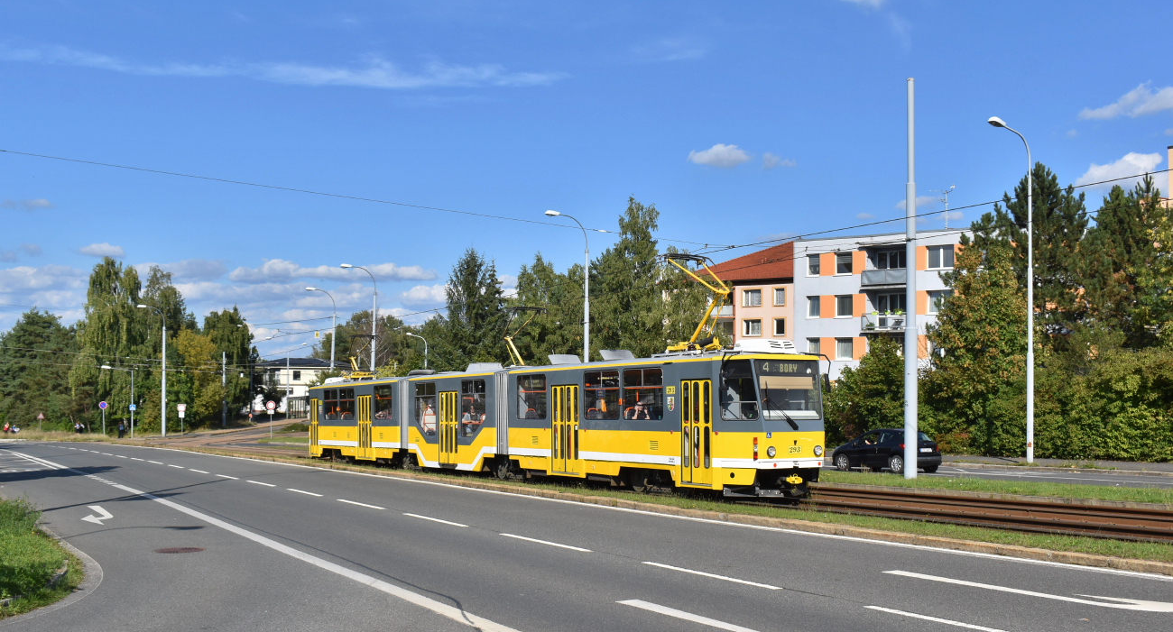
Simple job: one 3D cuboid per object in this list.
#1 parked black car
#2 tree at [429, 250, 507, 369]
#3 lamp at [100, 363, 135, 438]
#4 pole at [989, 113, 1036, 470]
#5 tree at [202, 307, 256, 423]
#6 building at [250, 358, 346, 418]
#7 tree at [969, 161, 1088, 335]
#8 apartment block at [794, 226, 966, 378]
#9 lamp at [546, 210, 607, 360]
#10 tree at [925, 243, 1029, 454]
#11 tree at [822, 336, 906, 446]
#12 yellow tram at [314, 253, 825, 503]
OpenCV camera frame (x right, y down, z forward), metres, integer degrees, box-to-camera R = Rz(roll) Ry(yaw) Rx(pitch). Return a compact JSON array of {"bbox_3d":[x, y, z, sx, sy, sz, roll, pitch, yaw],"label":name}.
[{"bbox_3d":[9.868,4.455,39.700,1.740,1.470,4.030,2,-5,-29],"label":"parked black car"},{"bbox_3d":[-10.451,2.391,107.000,7.200,16.708,7.000,0,-3,0],"label":"tree"},{"bbox_3d":[-41.054,7.527,105.469,2.670,6.383,0.400,1,-3,-25],"label":"lamp"},{"bbox_3d":[15.132,-0.878,43.005,2.270,12.359,0.400,2,-4,-29],"label":"pole"},{"bbox_3d":[-40.909,5.610,138.000,6.200,13.402,6.200,0,-3,0],"label":"tree"},{"bbox_3d":[-38.817,9.472,165.000,13.000,7.484,10.000,1,-3,-14],"label":"building"},{"bbox_3d":[22.005,-0.387,60.000,6.000,14.477,6.000,0,-3,0],"label":"tree"},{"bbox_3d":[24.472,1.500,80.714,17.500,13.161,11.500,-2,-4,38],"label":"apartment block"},{"bbox_3d":[-0.909,0.759,57.973,2.420,11.548,0.400,2,-4,-29],"label":"lamp"},{"bbox_3d":[17.162,1.506,53.000,4.600,9.481,4.600,0,-3,0],"label":"tree"},{"bbox_3d":[13.106,3.778,57.000,4.100,5.598,4.100,0,-3,0],"label":"tree"},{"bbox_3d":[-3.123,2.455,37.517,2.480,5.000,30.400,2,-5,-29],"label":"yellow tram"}]

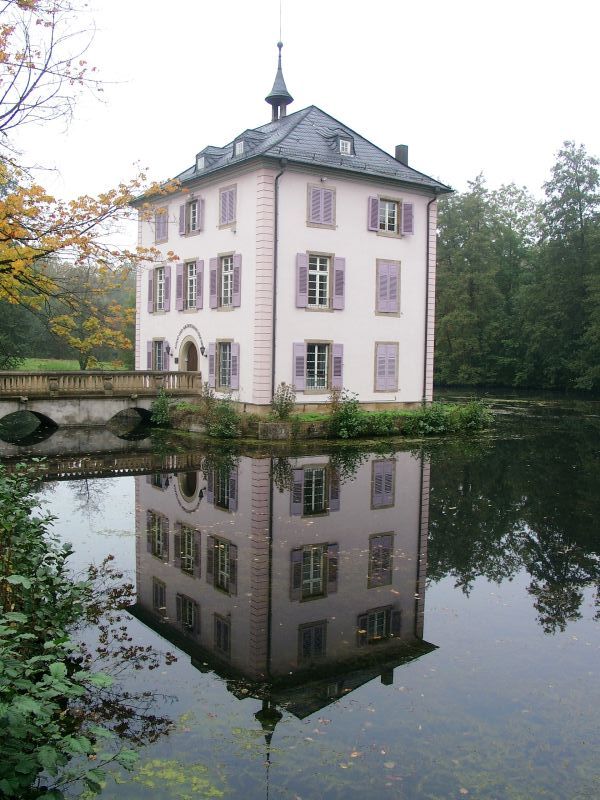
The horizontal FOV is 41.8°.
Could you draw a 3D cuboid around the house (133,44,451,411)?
[{"bbox_3d":[-0.976,-8.474,37.966,10.340,17.080,12.790,-2,5,-35],"label":"house"}]

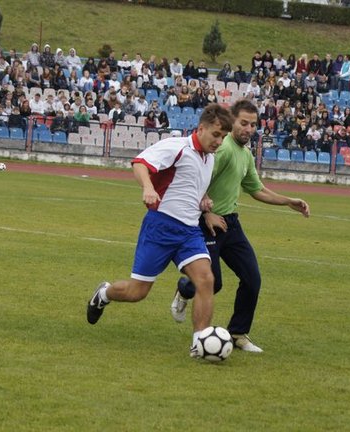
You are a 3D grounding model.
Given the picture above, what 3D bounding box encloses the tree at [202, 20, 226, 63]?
[{"bbox_3d":[1.511,-6.593,92.000,0.930,1.650,0.930,4,2,0],"label":"tree"}]

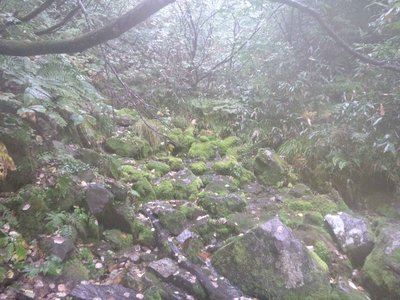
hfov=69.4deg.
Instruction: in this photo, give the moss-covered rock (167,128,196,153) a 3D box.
[{"bbox_3d":[-0.466,-0.280,7.700,0.724,0.635,0.579,0,7,0],"label":"moss-covered rock"}]

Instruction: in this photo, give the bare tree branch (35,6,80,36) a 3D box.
[{"bbox_3d":[-1.726,-1.557,3.500,0.541,0.363,0.300,0,6,0],"label":"bare tree branch"}]

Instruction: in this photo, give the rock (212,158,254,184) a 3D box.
[{"bbox_3d":[0.661,0.424,5.700,0.804,0.453,0.603,0,7,0],"label":"rock"}]

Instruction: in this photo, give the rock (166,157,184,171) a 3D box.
[{"bbox_3d":[-0.534,0.294,6.300,0.381,0.271,0.343,0,7,0],"label":"rock"}]

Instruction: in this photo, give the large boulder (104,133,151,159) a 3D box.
[{"bbox_3d":[-1.681,-0.081,6.700,1.035,0.484,0.724,0,7,0],"label":"large boulder"}]

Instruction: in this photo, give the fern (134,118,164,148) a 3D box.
[{"bbox_3d":[-0.996,-0.326,5.700,0.574,0.550,0.500,0,6,0],"label":"fern"}]

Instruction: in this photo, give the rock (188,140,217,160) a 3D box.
[{"bbox_3d":[0.085,0.012,7.000,0.705,0.428,0.564,0,7,0],"label":"rock"}]

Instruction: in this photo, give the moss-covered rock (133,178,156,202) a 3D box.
[{"bbox_3d":[-0.913,0.666,4.750,0.383,0.360,0.344,0,7,0],"label":"moss-covered rock"}]

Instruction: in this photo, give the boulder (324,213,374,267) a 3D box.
[{"bbox_3d":[1.656,0.991,3.200,0.537,0.555,0.430,0,7,0],"label":"boulder"}]

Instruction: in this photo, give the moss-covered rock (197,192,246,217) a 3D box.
[{"bbox_3d":[0.292,0.707,3.750,0.604,0.270,0.450,0,6,0],"label":"moss-covered rock"}]

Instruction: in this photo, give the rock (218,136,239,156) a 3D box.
[{"bbox_3d":[0.582,-0.071,5.900,0.396,0.360,0.400,0,6,0],"label":"rock"}]

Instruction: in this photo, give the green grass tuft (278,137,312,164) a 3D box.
[{"bbox_3d":[1.653,0.009,5.000,0.571,0.460,0.500,0,6,0],"label":"green grass tuft"}]

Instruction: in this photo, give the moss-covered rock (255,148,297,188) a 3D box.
[{"bbox_3d":[1.411,0.327,5.400,0.708,0.646,0.647,0,7,0],"label":"moss-covered rock"}]

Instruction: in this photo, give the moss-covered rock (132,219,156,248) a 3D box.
[{"bbox_3d":[-0.567,0.853,2.950,0.238,0.270,0.260,0,6,0],"label":"moss-covered rock"}]

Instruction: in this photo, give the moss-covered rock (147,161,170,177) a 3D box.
[{"bbox_3d":[-0.862,0.384,6.000,0.483,0.294,0.387,0,7,0],"label":"moss-covered rock"}]

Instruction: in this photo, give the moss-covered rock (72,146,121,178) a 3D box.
[{"bbox_3d":[-1.576,0.190,4.400,0.709,0.420,0.550,0,6,0],"label":"moss-covered rock"}]

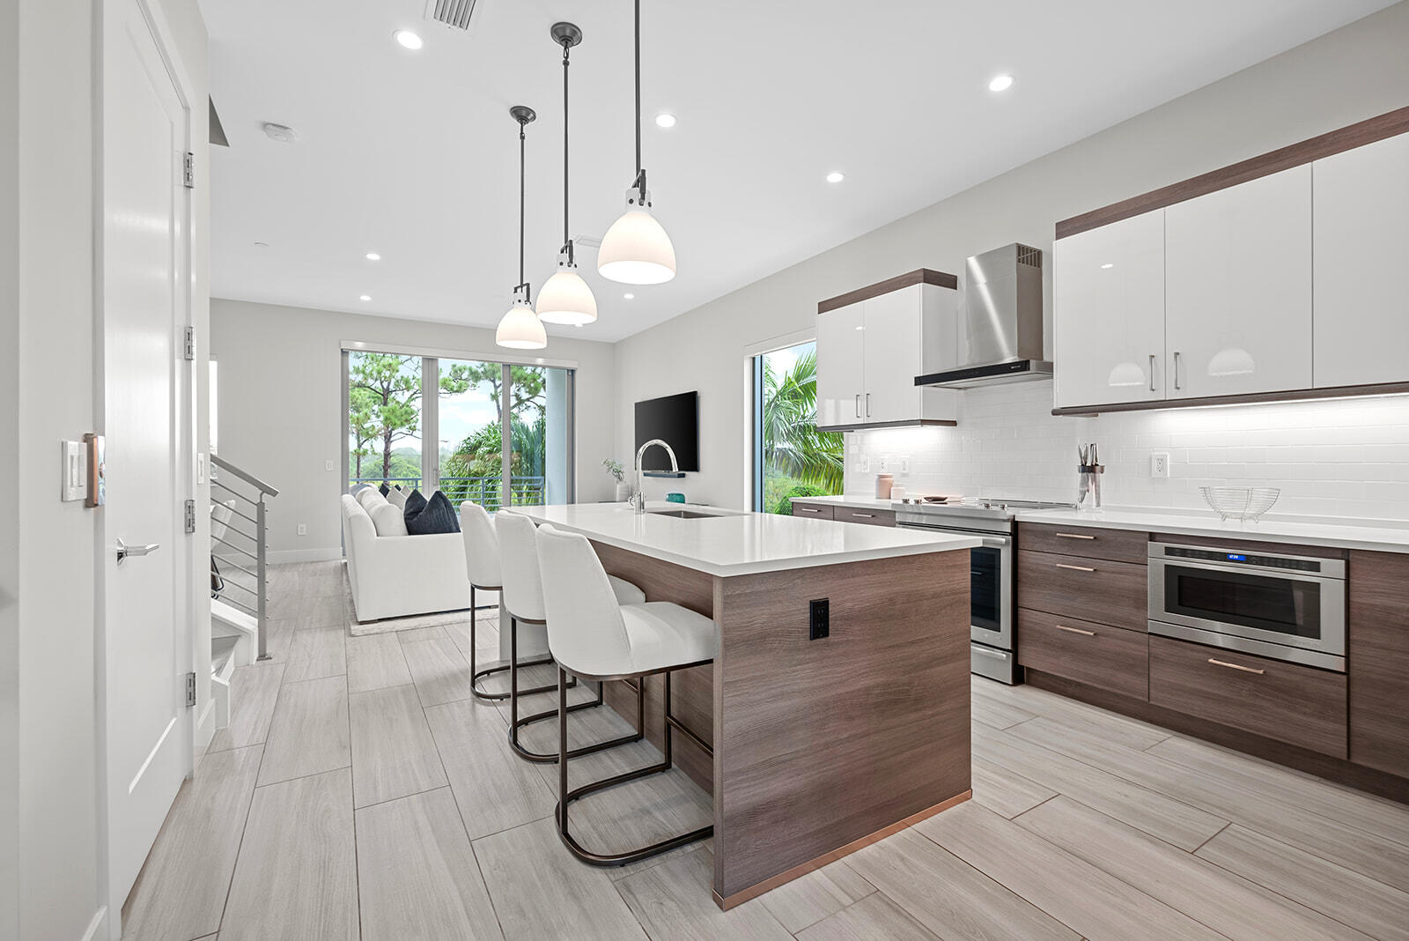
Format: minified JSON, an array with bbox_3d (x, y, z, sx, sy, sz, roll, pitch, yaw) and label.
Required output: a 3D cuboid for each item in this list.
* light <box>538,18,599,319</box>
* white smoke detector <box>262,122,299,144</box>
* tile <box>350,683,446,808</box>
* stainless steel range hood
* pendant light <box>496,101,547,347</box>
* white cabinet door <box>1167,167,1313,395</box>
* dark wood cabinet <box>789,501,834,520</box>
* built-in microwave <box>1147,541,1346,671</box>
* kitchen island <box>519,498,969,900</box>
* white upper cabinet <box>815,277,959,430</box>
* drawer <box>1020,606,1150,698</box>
[{"bbox_3d":[-0.602,-1.288,2.568,0.258,1.227,0.258,0,1,-32],"label":"light"},{"bbox_3d":[-2.416,-1.924,3.348,0.152,0.046,0.152,0,1,-32],"label":"white smoke detector"},{"bbox_3d":[-1.390,1.167,2.605,0.302,0.010,1.206,0,0,-32],"label":"tile"},{"bbox_3d":[1.802,-0.951,3.660,0.500,0.818,0.757,0,1,-32],"label":"stainless steel range hood"},{"bbox_3d":[-0.977,-1.299,3.154,0.258,1.220,0.258,0,1,-32],"label":"pendant light"},{"bbox_3d":[2.361,-0.801,2.619,0.023,0.927,0.505,0,0,-32],"label":"white cabinet door"},{"bbox_3d":[1.089,0.706,4.688,0.620,0.892,0.463,0,1,-32],"label":"dark wood cabinet"},{"bbox_3d":[2.380,0.527,2.513,0.560,0.408,0.601,0,0,-32],"label":"built-in microwave"},{"bbox_3d":[-0.112,0.700,2.873,1.143,0.925,2.425,0,1,-32],"label":"kitchen island"},{"bbox_3d":[1.374,-0.835,4.535,0.372,1.058,1.020,0,0,-32],"label":"white upper cabinet"},{"bbox_3d":[2.027,0.876,2.986,0.500,0.307,0.594,0,1,-31],"label":"drawer"}]

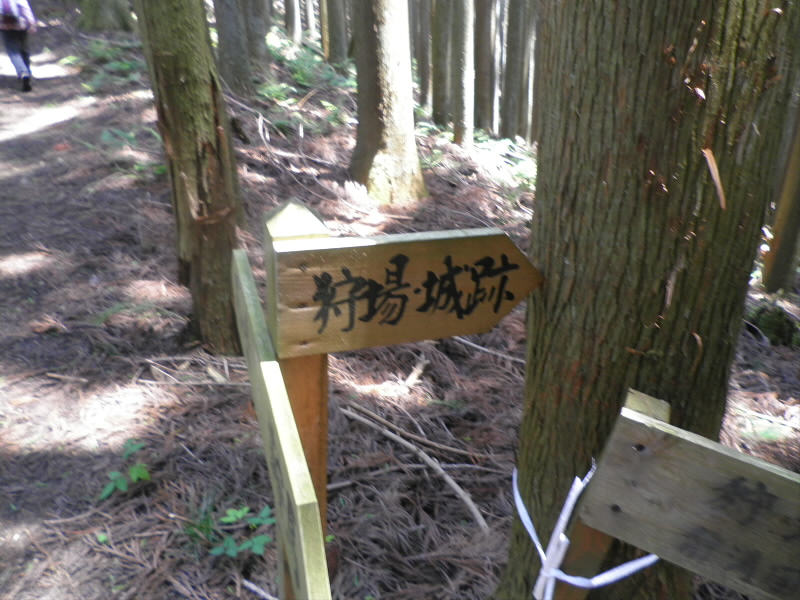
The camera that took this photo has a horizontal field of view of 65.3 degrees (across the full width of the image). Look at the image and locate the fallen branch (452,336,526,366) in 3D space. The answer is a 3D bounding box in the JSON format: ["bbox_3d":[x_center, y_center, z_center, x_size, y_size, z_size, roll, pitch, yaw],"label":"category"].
[{"bbox_3d":[0.368,0.211,2.618,0.376,0.030,0.033,18,32,29],"label":"fallen branch"}]

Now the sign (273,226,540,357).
[{"bbox_3d":[0.027,-0.017,1.019,0.450,0.175,0.036,-5,19,-17],"label":"sign"}]

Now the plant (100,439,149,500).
[{"bbox_3d":[-0.846,0.519,1.917,0.140,0.110,0.140,1,18,0],"label":"plant"}]

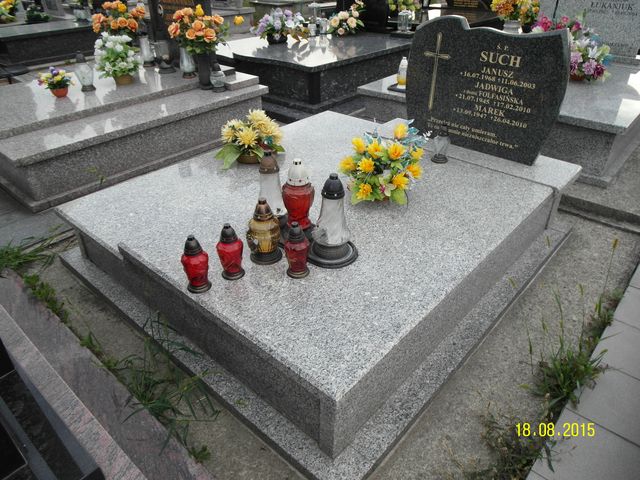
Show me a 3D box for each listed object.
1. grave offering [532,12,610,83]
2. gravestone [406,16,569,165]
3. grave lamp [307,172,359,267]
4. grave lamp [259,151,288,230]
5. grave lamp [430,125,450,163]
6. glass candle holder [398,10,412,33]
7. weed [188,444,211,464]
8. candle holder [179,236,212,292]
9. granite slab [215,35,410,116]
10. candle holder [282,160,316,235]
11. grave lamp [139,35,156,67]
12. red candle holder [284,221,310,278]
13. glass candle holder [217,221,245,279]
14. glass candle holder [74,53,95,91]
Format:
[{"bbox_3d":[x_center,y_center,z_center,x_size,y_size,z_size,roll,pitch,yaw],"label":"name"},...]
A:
[{"bbox_3d":[2.008,-1.531,3.528,0.549,0.421,0.451,25,40,35],"label":"grave offering"},{"bbox_3d":[0.971,-0.940,2.724,0.984,0.762,0.085,27,42,36],"label":"gravestone"},{"bbox_3d":[0.054,-0.092,1.785,0.205,0.371,0.205,-1,33,0],"label":"grave lamp"},{"bbox_3d":[-0.203,-0.225,1.913,0.181,0.333,0.181,-1,32,0],"label":"grave lamp"},{"bbox_3d":[0.701,-0.543,2.542,0.103,0.191,0.103,25,40,35],"label":"grave lamp"},{"bbox_3d":[1.118,-2.846,5.768,0.165,0.223,0.165,25,41,35],"label":"glass candle holder"},{"bbox_3d":[-0.380,0.680,1.400,0.070,0.055,0.070,25,41,35],"label":"weed"},{"bbox_3d":[-0.431,0.081,1.530,0.092,0.222,0.092,-1,32,0],"label":"candle holder"},{"bbox_3d":[-0.088,-2.265,5.598,2.107,0.412,2.254,25,40,35],"label":"granite slab"},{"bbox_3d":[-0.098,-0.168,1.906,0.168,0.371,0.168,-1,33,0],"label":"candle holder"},{"bbox_3d":[-1.847,-2.033,4.735,0.143,0.303,0.143,25,41,35],"label":"grave lamp"},{"bbox_3d":[-0.089,0.036,1.720,0.096,0.228,0.096,-1,33,0],"label":"red candle holder"},{"bbox_3d":[-0.322,0.040,1.594,0.094,0.221,0.094,-1,32,0],"label":"glass candle holder"},{"bbox_3d":[-2.054,-1.465,3.859,0.160,0.295,0.160,25,41,35],"label":"glass candle holder"}]

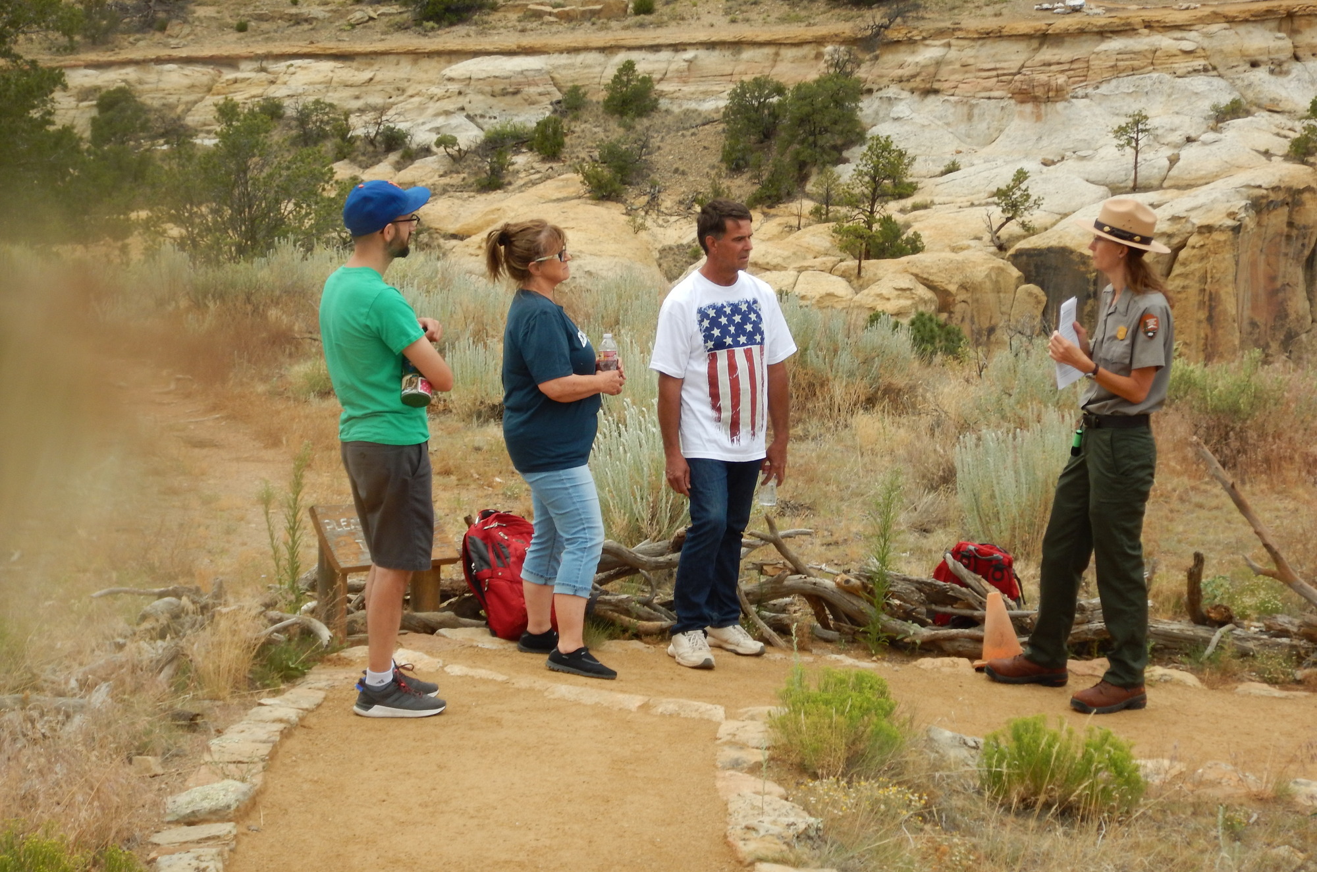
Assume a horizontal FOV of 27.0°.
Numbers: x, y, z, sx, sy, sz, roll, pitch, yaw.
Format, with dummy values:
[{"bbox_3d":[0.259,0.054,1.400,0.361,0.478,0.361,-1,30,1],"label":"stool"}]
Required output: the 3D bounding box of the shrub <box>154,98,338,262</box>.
[{"bbox_3d":[-5.659,-3.518,38.000,2.400,2.300,2.200,0,5,0],"label":"shrub"}]

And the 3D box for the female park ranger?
[{"bbox_3d":[1.480,0.049,9.600,0.520,1.770,0.560,-2,5,-28],"label":"female park ranger"}]

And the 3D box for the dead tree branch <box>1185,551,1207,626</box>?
[{"bbox_3d":[2.141,0.608,10.900,0.085,0.295,0.090,0,4,0],"label":"dead tree branch"}]

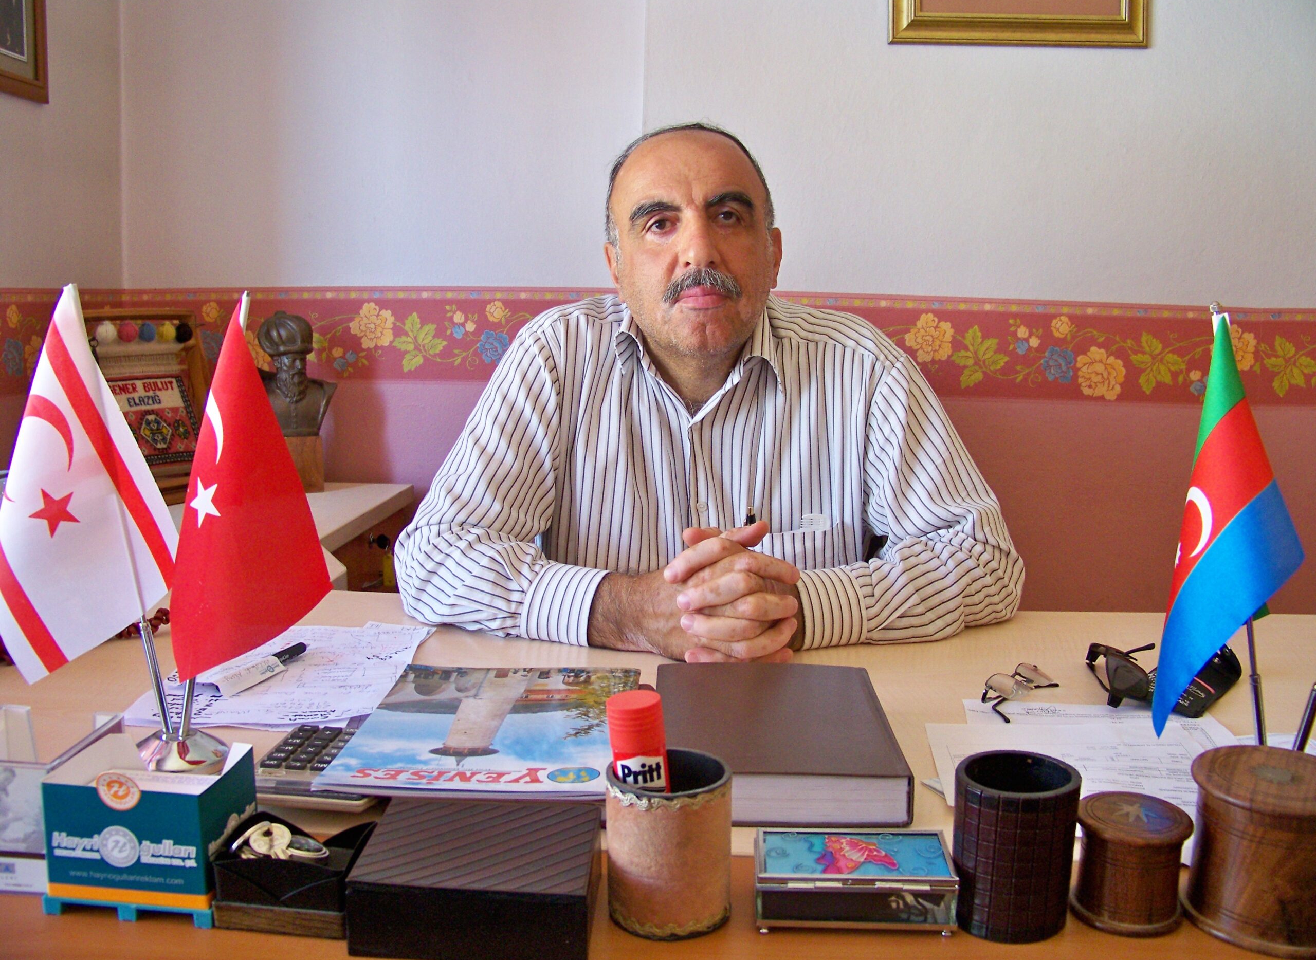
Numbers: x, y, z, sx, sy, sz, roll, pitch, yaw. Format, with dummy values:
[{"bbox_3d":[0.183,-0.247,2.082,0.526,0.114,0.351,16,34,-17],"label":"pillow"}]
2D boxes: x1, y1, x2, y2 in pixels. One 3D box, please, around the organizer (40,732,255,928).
[{"bbox_3d":[-0.309,0.215,0.771,0.100,0.083,0.076,2,9,7],"label":"organizer"}]

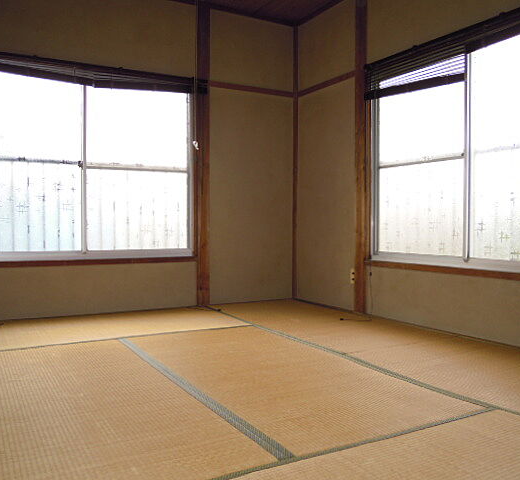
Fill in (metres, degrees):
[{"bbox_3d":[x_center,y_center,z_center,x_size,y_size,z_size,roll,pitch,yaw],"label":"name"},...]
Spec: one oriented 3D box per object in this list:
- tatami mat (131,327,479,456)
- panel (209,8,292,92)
[{"bbox_3d":[0.025,0.618,2.444,0.885,0.050,1.770,-1,2,-29],"label":"tatami mat"},{"bbox_3d":[-0.062,-1.575,4.381,0.805,0.570,0.050,-1,2,-29],"label":"panel"}]

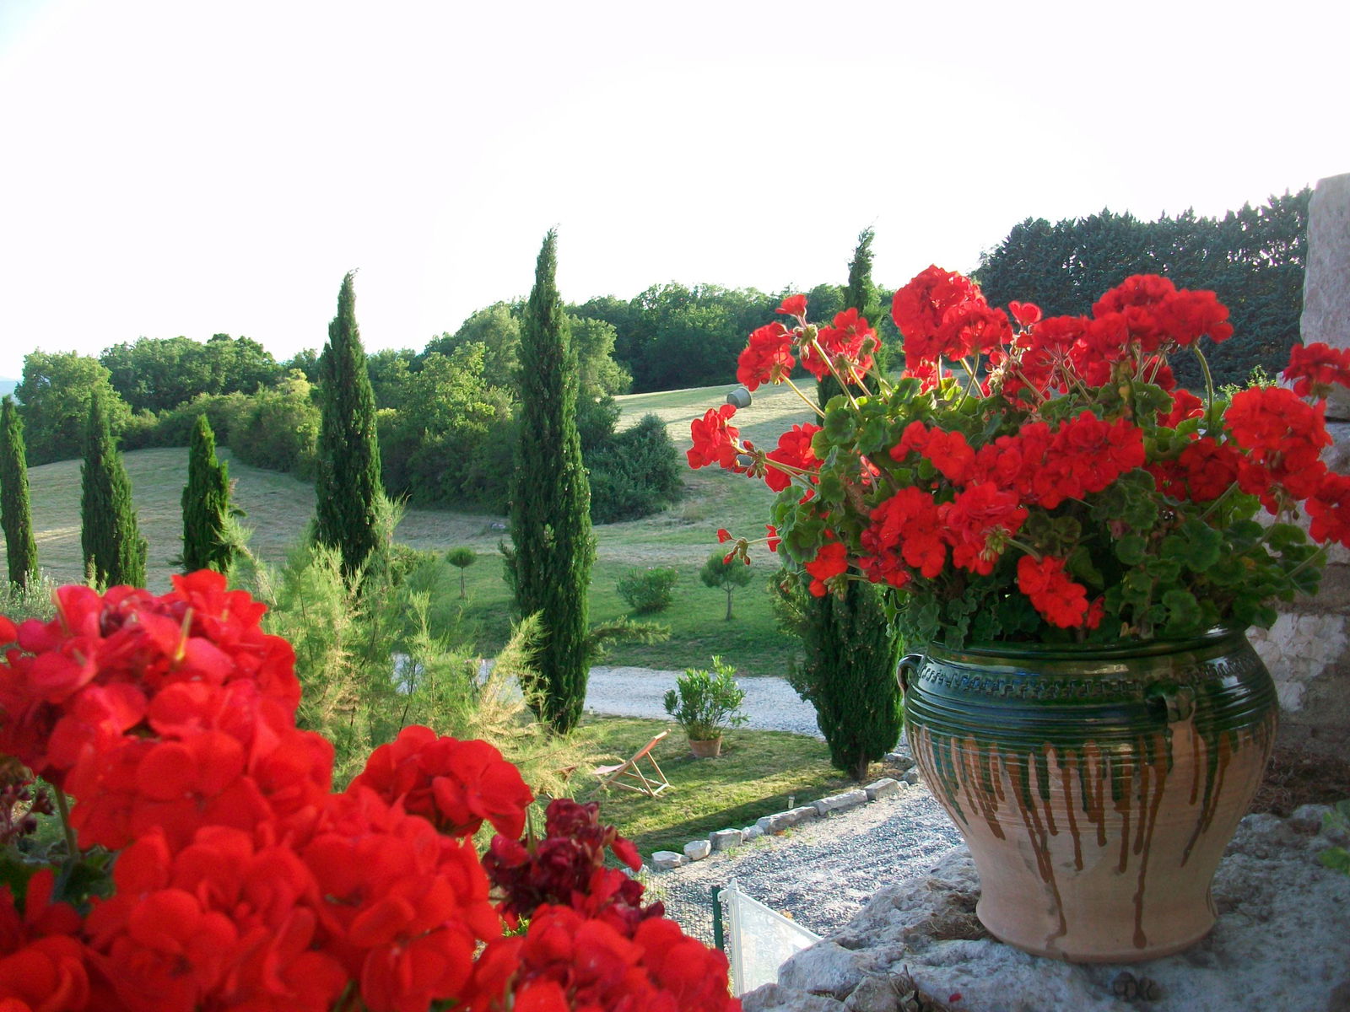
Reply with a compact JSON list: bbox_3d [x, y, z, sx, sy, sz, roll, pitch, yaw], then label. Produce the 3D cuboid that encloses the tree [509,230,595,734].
[{"bbox_3d":[-2.248,-0.383,22.830,1.543,9.183,1.543,0,5,0],"label":"tree"}]

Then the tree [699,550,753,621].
[{"bbox_3d":[1.309,2.021,31.854,1.346,1.821,1.346,0,5,0],"label":"tree"}]

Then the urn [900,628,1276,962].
[{"bbox_3d":[0.431,0.285,1.297,0.390,0.303,0.385,0,5,0],"label":"urn"}]

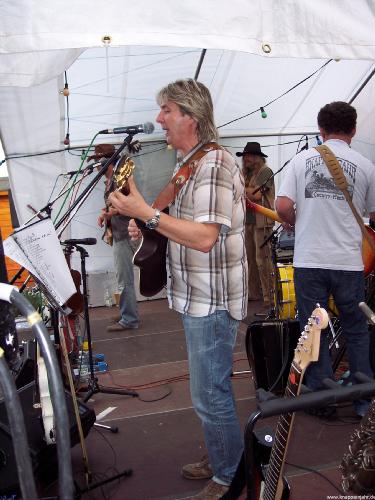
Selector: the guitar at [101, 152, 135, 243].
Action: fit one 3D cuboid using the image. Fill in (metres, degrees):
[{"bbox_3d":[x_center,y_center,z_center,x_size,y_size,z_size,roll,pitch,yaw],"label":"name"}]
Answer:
[{"bbox_3d":[-0.671,-0.464,5.450,0.100,0.902,0.360,7,28,-18],"label":"guitar"}]

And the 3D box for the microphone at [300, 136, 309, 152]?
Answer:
[{"bbox_3d":[1.208,-1.086,5.800,0.050,0.165,0.050,-3,5,0],"label":"microphone"}]

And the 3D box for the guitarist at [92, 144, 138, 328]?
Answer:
[{"bbox_3d":[-0.742,-0.128,5.725,0.470,1.860,0.520,-4,5,-16],"label":"guitarist"}]

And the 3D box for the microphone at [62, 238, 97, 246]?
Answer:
[{"bbox_3d":[-0.694,-0.048,3.620,0.210,0.050,0.050,-3,5,0],"label":"microphone"}]

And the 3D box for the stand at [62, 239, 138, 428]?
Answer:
[{"bbox_3d":[-0.605,0.446,3.623,0.480,1.050,0.500,-2,5,6],"label":"stand"}]

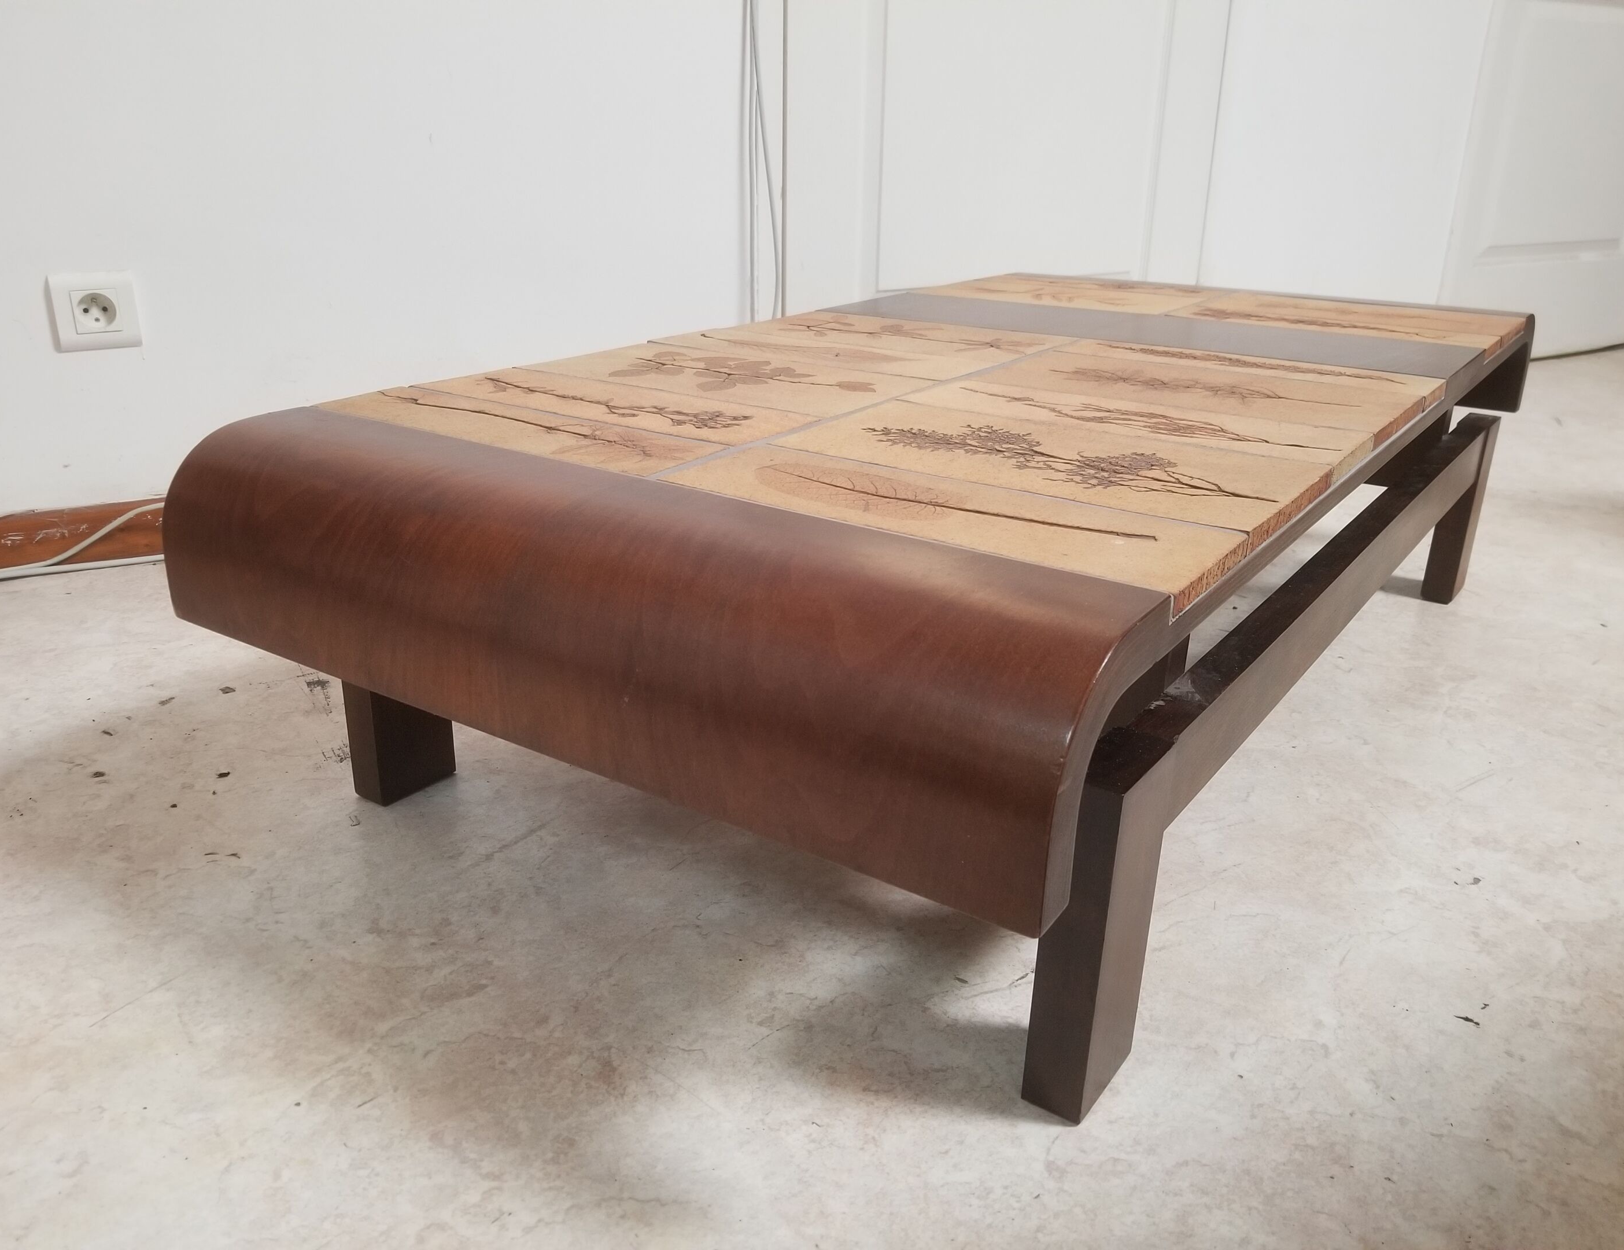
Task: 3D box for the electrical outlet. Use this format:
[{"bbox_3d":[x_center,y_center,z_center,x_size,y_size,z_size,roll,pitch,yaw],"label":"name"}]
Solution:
[{"bbox_3d":[-0.790,-0.347,1.382,0.080,0.080,0.013,-12,25,-28],"label":"electrical outlet"}]

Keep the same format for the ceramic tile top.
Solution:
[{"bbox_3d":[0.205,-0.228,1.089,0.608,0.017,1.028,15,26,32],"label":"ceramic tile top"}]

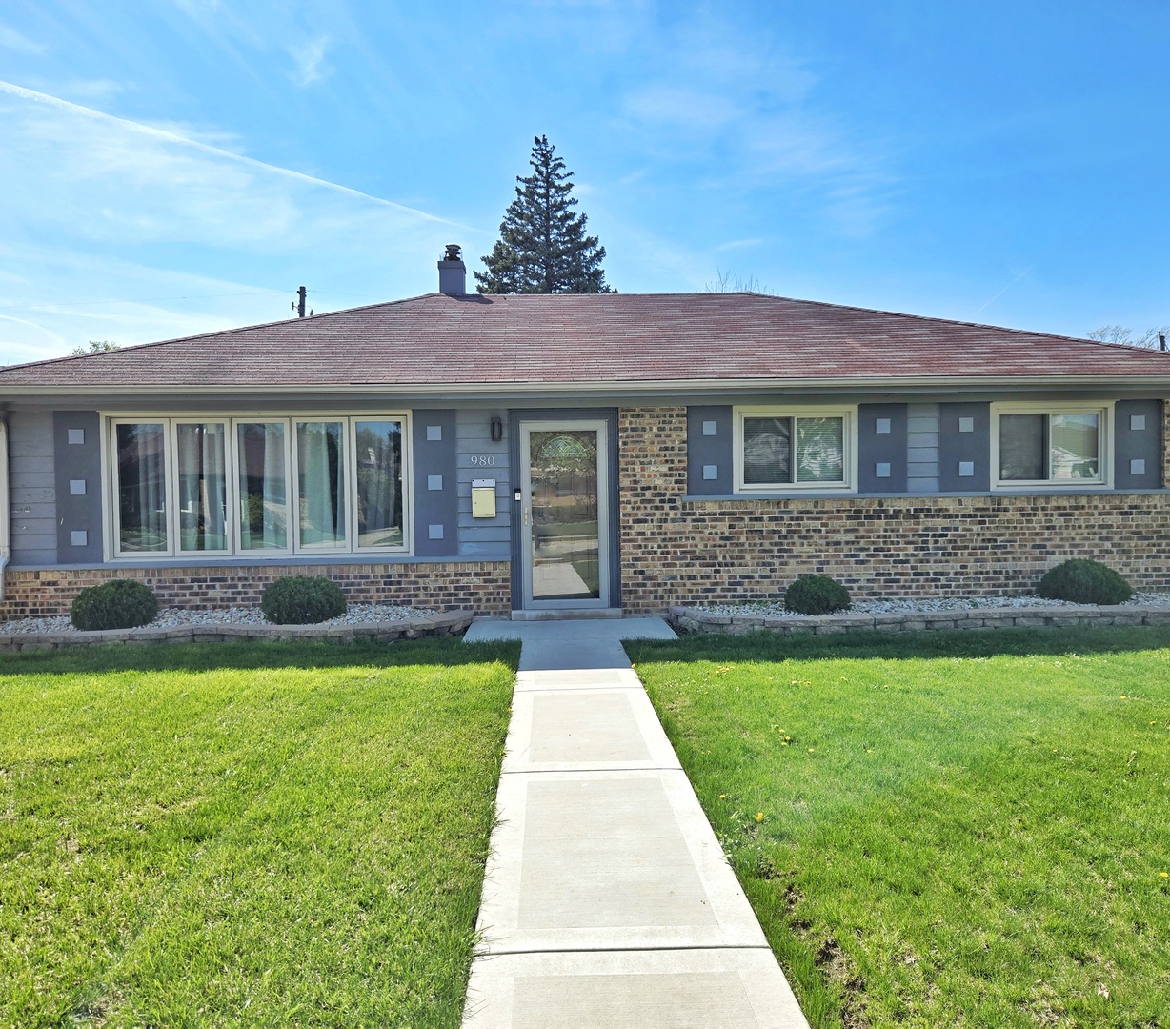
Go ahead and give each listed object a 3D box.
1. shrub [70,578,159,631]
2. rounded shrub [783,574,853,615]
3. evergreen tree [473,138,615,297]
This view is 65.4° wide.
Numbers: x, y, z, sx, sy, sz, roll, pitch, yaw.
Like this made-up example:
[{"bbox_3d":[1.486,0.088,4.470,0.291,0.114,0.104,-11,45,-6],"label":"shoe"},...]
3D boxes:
[{"bbox_3d":[-4.450,0.835,8.620,0.770,0.460,0.750,-1,2,0],"label":"shrub"},{"bbox_3d":[2.290,0.775,8.970,0.680,0.400,0.660,-1,2,0],"label":"rounded shrub"},{"bbox_3d":[-1.293,-5.873,29.832,6.600,12.825,6.600,-1,2,0],"label":"evergreen tree"}]

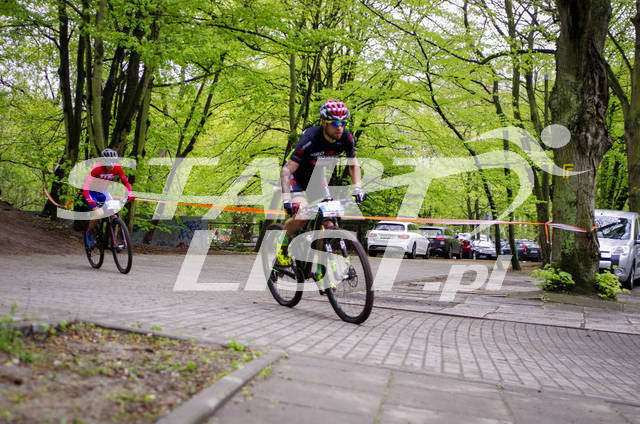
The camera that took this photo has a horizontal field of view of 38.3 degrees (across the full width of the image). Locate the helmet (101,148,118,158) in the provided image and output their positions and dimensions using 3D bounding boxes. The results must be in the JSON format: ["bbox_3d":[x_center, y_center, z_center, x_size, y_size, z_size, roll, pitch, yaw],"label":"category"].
[{"bbox_3d":[-2.825,-0.778,12.380,0.200,0.170,0.270,-4,12,-21],"label":"helmet"}]

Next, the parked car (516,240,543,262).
[{"bbox_3d":[14.720,2.720,66.100,1.780,1.520,4.350,3,-2,-6],"label":"parked car"}]

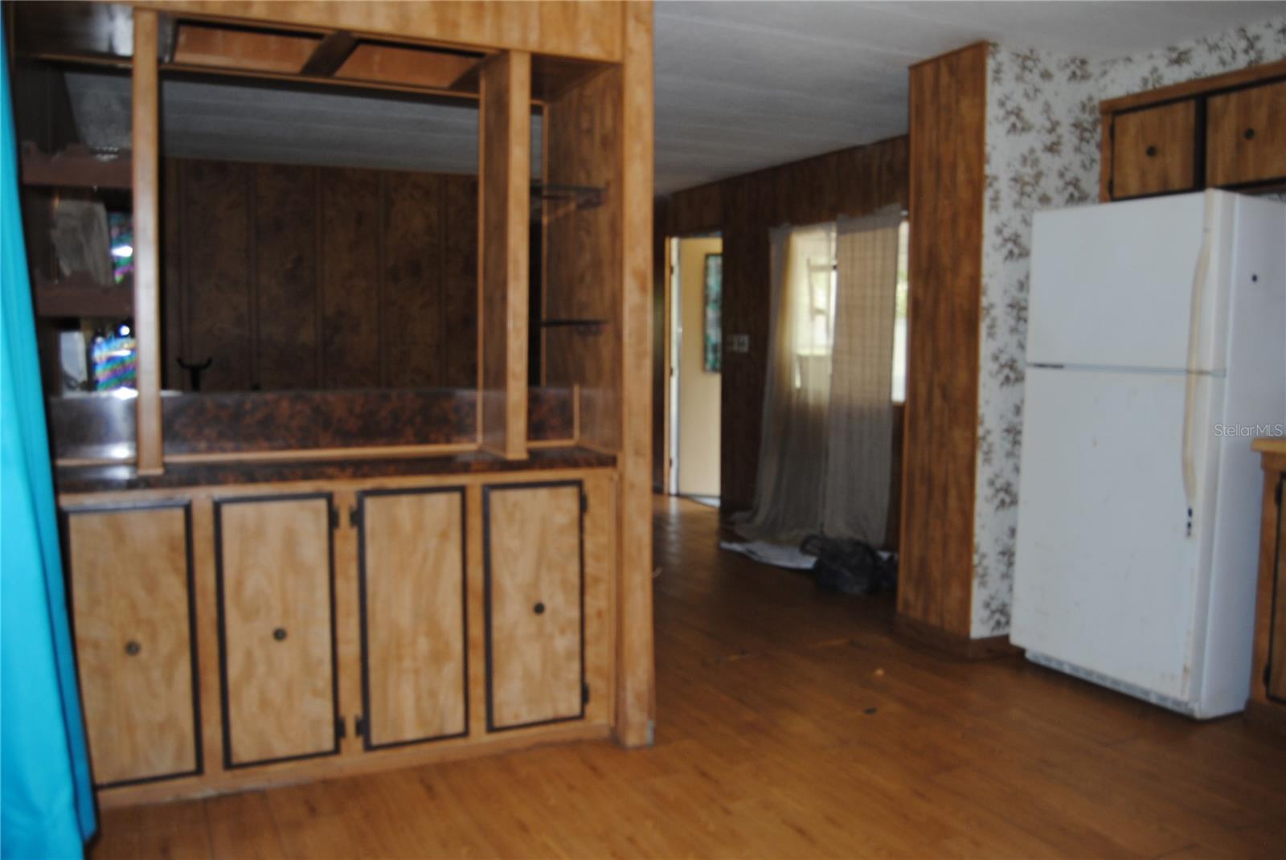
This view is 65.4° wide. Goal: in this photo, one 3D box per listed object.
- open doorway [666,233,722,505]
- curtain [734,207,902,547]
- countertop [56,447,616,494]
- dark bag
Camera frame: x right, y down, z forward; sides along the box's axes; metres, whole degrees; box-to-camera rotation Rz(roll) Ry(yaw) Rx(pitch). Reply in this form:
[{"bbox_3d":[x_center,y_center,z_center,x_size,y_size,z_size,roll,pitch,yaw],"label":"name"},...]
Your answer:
[{"bbox_3d":[0.396,-0.473,7.561,0.105,1.977,0.866,-2,6,-27],"label":"open doorway"},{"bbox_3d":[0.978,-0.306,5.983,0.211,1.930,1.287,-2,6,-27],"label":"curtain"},{"bbox_3d":[-0.800,0.098,2.717,1.462,0.042,0.316,-2,5,-23],"label":"countertop"},{"bbox_3d":[1.048,0.645,4.974,0.398,0.199,0.374,-2,6,-26],"label":"dark bag"}]

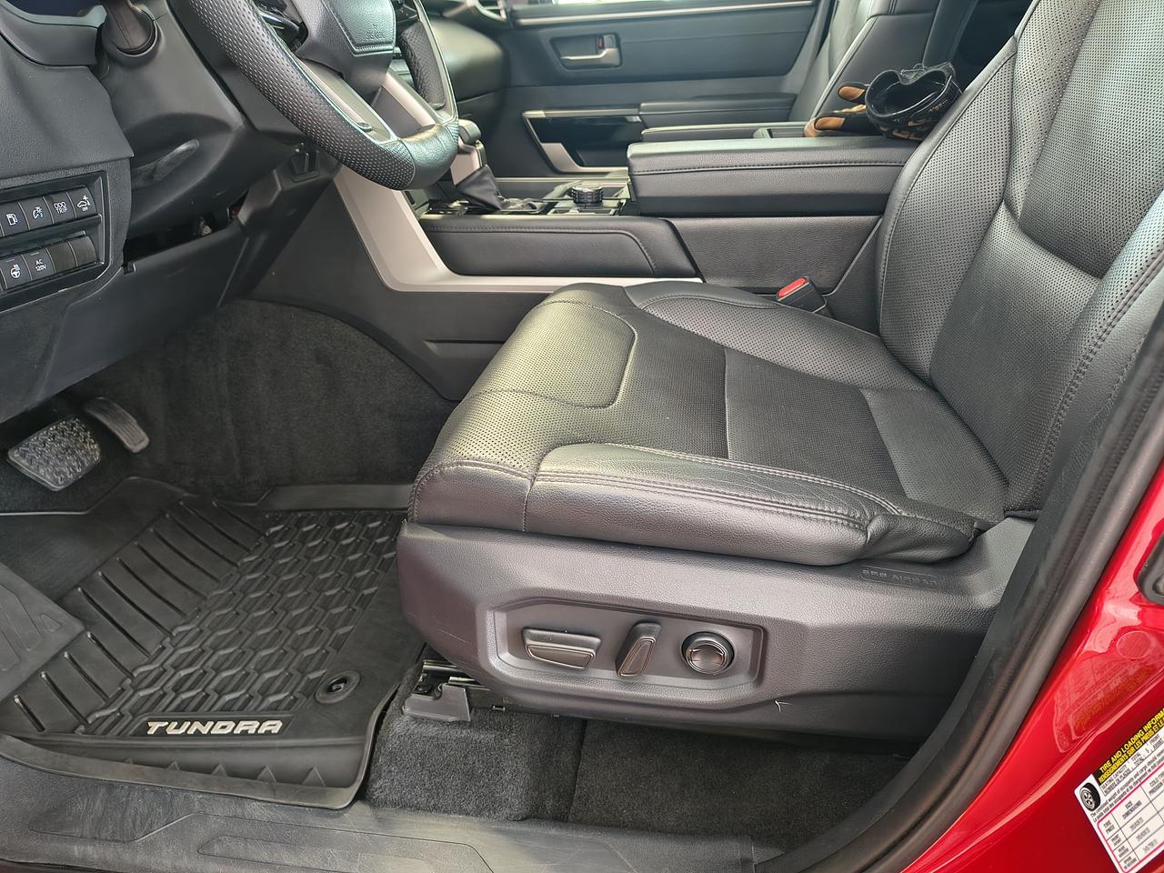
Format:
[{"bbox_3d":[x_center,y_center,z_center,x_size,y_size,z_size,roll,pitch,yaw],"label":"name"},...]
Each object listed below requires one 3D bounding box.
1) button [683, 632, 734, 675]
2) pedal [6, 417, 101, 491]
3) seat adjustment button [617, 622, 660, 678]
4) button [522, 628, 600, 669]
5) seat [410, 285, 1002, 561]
[{"bbox_3d":[0.119,0.204,0.760,0.048,0.047,0.016,4,28,7],"label":"button"},{"bbox_3d":[-0.741,0.025,1.132,0.025,0.080,0.112,-40,15,25],"label":"pedal"},{"bbox_3d":[0.053,0.202,0.767,0.021,0.052,0.021,23,28,-3],"label":"seat adjustment button"},{"bbox_3d":[-0.020,0.206,0.781,0.077,0.027,0.021,6,28,6],"label":"button"},{"bbox_3d":[0.137,-0.037,0.951,0.515,0.140,0.540,4,28,7],"label":"seat"}]

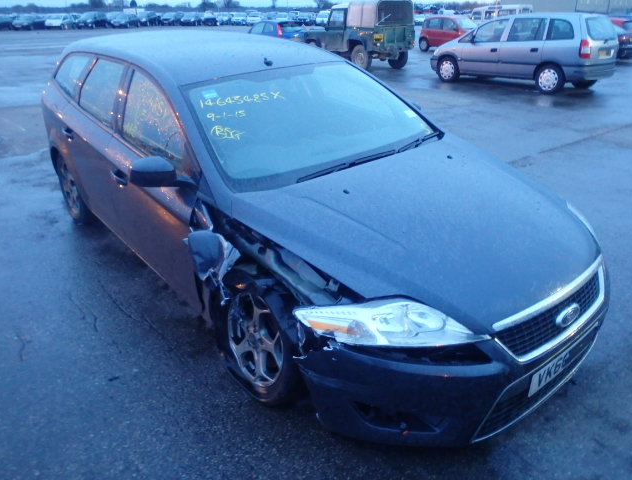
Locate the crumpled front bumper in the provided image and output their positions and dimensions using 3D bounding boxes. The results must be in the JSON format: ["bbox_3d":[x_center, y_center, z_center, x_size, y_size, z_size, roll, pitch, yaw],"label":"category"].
[{"bbox_3d":[0.837,0.385,2.316,1.820,0.530,0.600,-19,30,-35],"label":"crumpled front bumper"}]

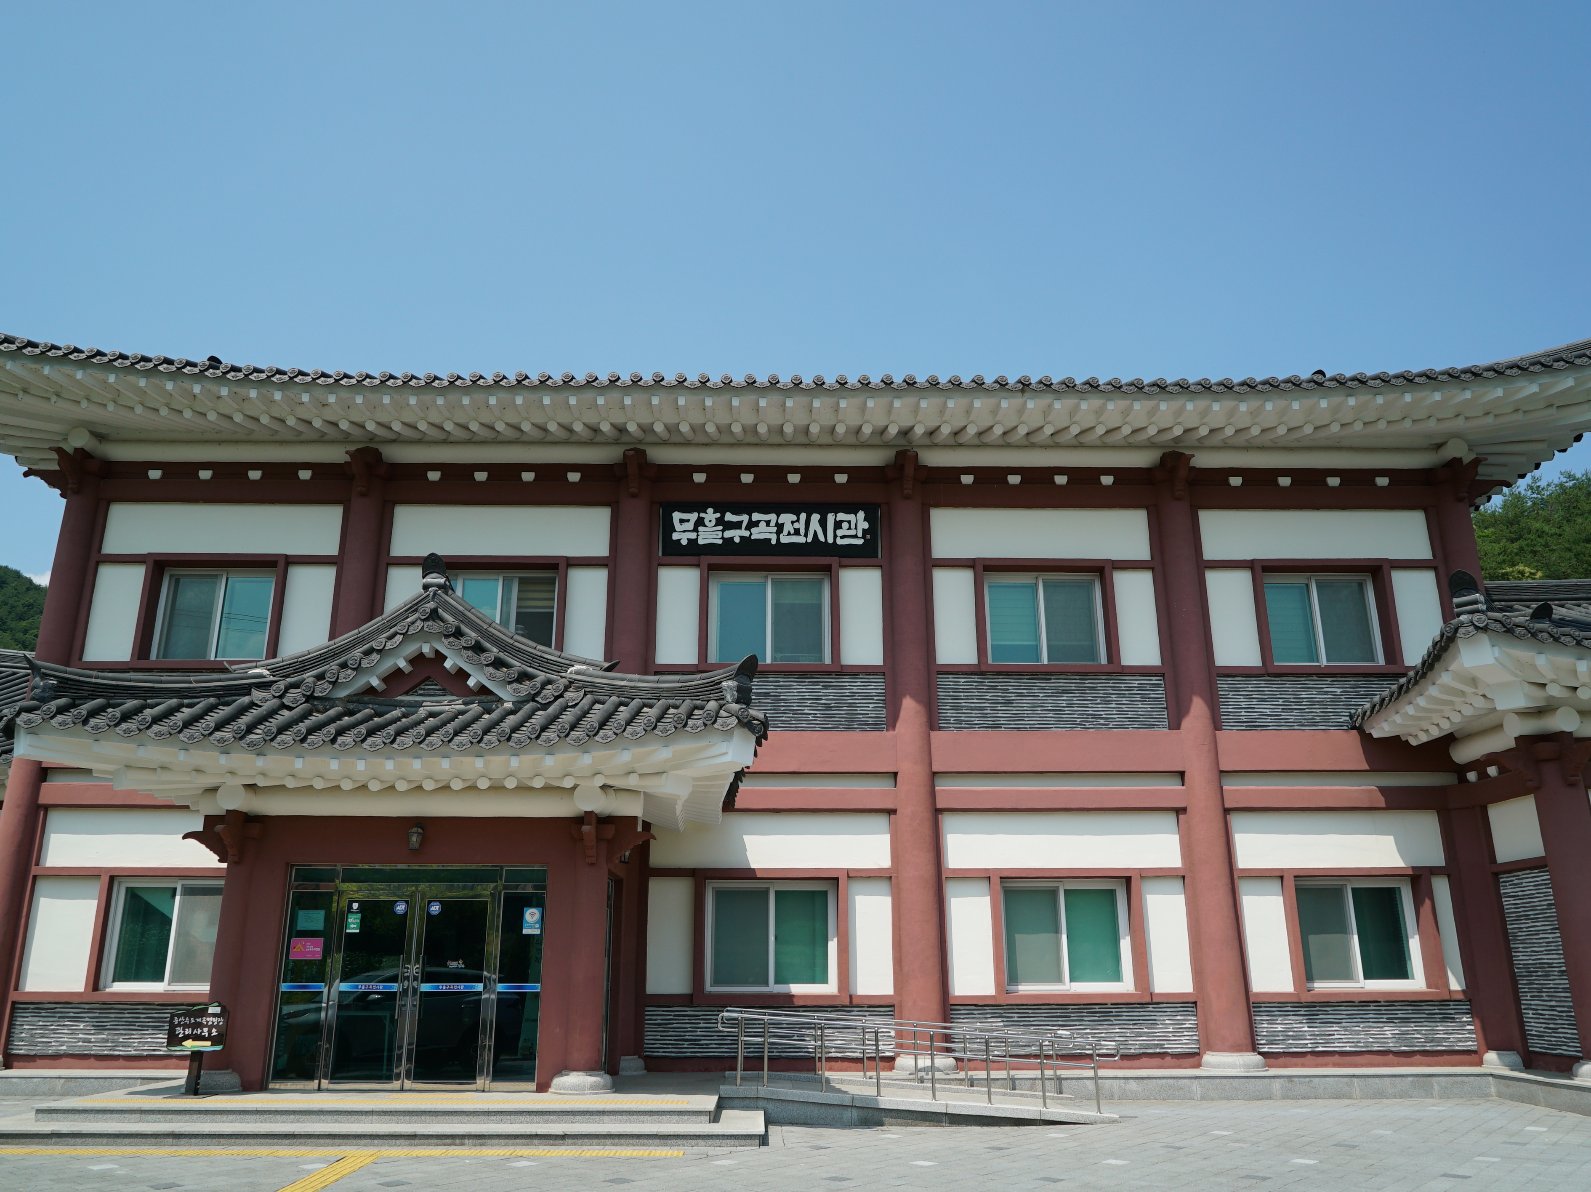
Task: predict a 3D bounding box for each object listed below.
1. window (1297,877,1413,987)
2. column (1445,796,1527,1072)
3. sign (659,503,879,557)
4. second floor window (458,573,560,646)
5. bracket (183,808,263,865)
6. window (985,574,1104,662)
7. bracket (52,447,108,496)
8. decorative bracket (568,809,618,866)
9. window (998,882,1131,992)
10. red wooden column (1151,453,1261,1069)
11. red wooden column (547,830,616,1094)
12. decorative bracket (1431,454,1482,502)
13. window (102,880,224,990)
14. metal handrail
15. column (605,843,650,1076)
[{"bbox_3d":[7.505,4.501,15.848,1.627,1.426,0.130,0,-16,-1],"label":"window"},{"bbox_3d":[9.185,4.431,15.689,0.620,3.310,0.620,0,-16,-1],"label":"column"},{"bbox_3d":[-0.360,-0.927,17.061,3.127,0.821,0.120,0,-16,-1],"label":"sign"},{"bbox_3d":[-4.228,0.270,16.726,1.660,1.330,0.150,0,-17,-1],"label":"second floor window"},{"bbox_3d":[-6.449,2.717,13.474,0.800,0.620,0.560,0,-18,-1],"label":"bracket"},{"bbox_3d":[3.560,0.328,17.004,1.658,1.341,0.130,0,-16,-1],"label":"window"},{"bbox_3d":[-10.528,-1.860,17.484,0.620,0.700,0.620,0,-18,-1],"label":"bracket"},{"bbox_3d":[-2.308,2.724,13.423,0.530,0.620,0.580,0,-18,-1],"label":"decorative bracket"},{"bbox_3d":[3.559,4.456,15.631,1.660,1.430,0.150,0,-17,-1],"label":"window"},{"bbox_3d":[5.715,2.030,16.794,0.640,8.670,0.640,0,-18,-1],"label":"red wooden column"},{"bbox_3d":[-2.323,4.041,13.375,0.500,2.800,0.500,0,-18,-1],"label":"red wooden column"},{"bbox_3d":[9.302,-1.665,16.801,0.560,0.620,0.600,0,-17,-1],"label":"decorative bracket"},{"bbox_3d":[-8.058,4.375,15.386,1.660,1.430,0.150,0,-17,-1],"label":"window"},{"bbox_3d":[1.335,5.203,13.351,4.320,1.000,1.600,0,-16,-1],"label":"metal handrail"},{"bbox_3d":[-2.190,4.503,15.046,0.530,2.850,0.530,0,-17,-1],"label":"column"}]

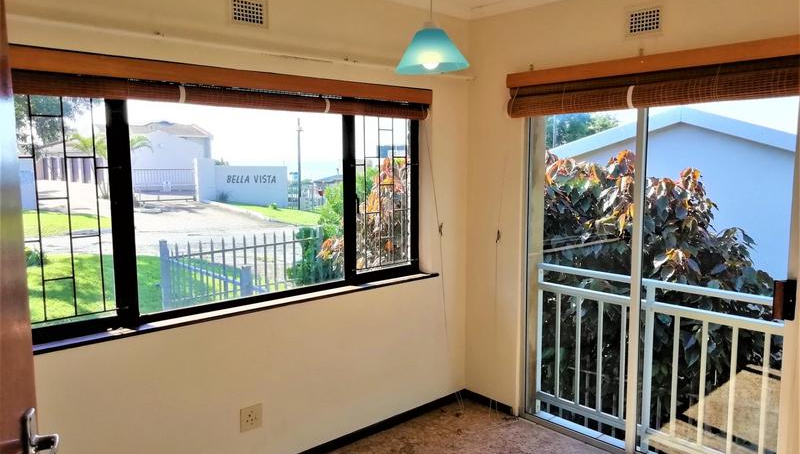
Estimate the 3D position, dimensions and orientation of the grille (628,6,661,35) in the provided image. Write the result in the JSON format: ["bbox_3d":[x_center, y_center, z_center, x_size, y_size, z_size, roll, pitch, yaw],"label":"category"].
[{"bbox_3d":[1.243,-1.044,3.052,0.020,0.120,0.178,-6,9,-42],"label":"grille"}]

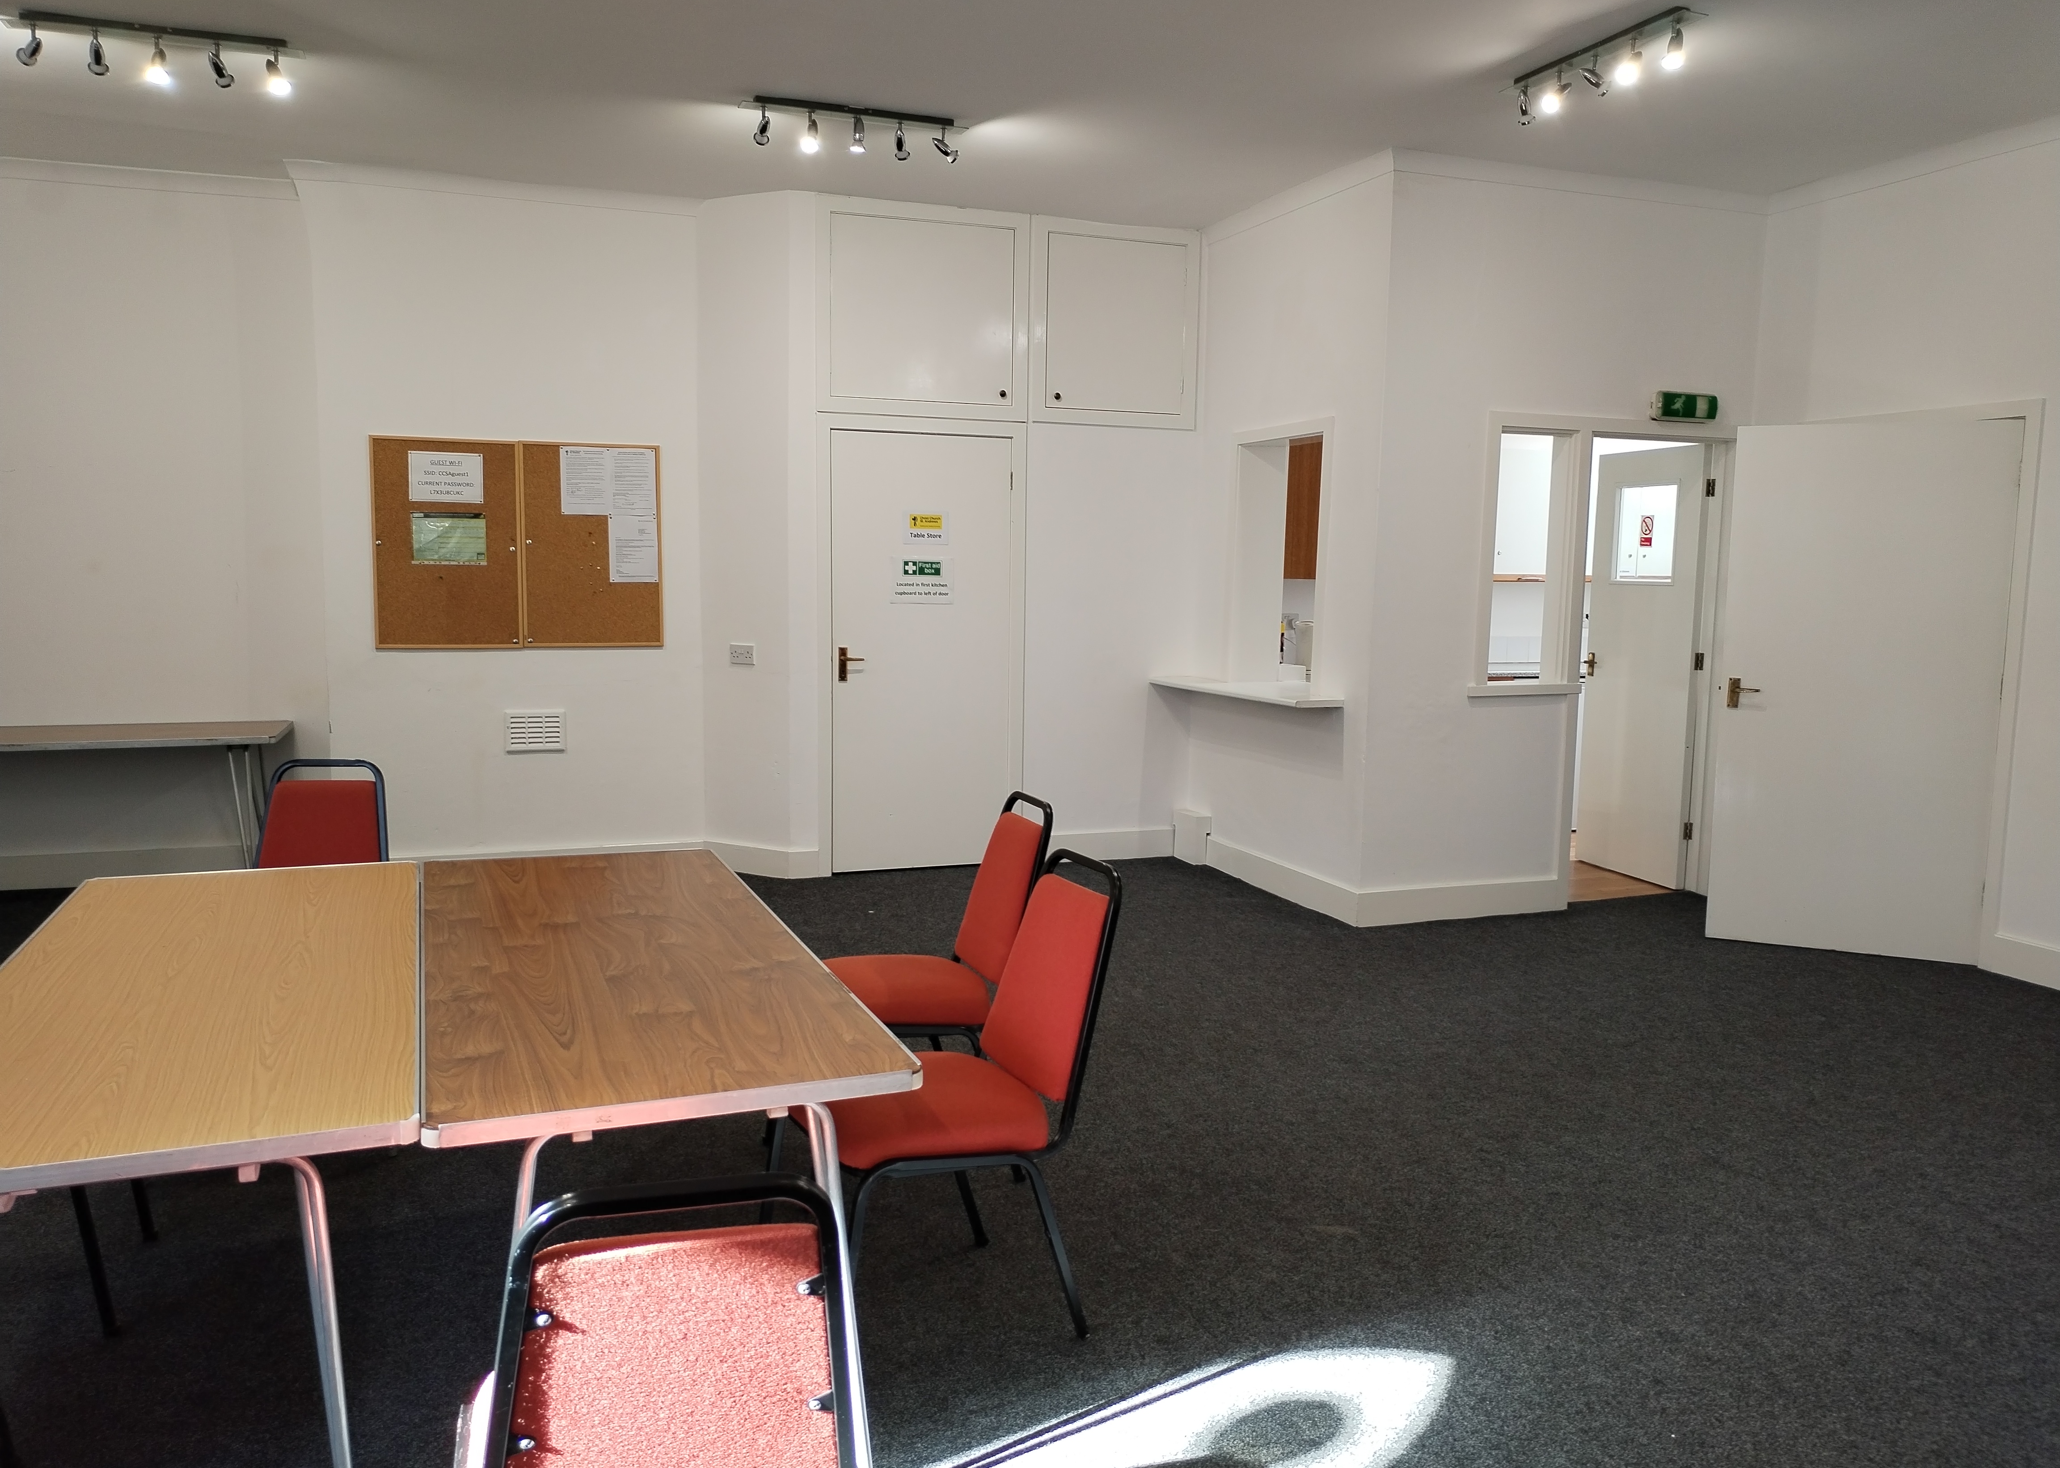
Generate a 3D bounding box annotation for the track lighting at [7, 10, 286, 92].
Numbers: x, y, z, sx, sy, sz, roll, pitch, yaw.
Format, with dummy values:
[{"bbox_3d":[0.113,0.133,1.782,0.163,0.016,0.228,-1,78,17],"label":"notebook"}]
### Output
[{"bbox_3d":[-2.598,-2.025,4.618,0.750,0.150,0.100,-2,7,-21],"label":"track lighting"}]

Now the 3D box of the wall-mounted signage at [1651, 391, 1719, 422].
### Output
[{"bbox_3d":[2.763,-1.370,6.532,0.315,0.122,0.065,-1,7,-20],"label":"wall-mounted signage"}]

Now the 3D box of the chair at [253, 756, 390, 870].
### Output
[{"bbox_3d":[-1.950,0.540,4.113,0.450,0.885,0.600,0,7,-5],"label":"chair"}]

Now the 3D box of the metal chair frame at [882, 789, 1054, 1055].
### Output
[{"bbox_3d":[-0.268,0.602,3.757,0.600,0.885,0.450,-2,7,-23],"label":"metal chair frame"}]

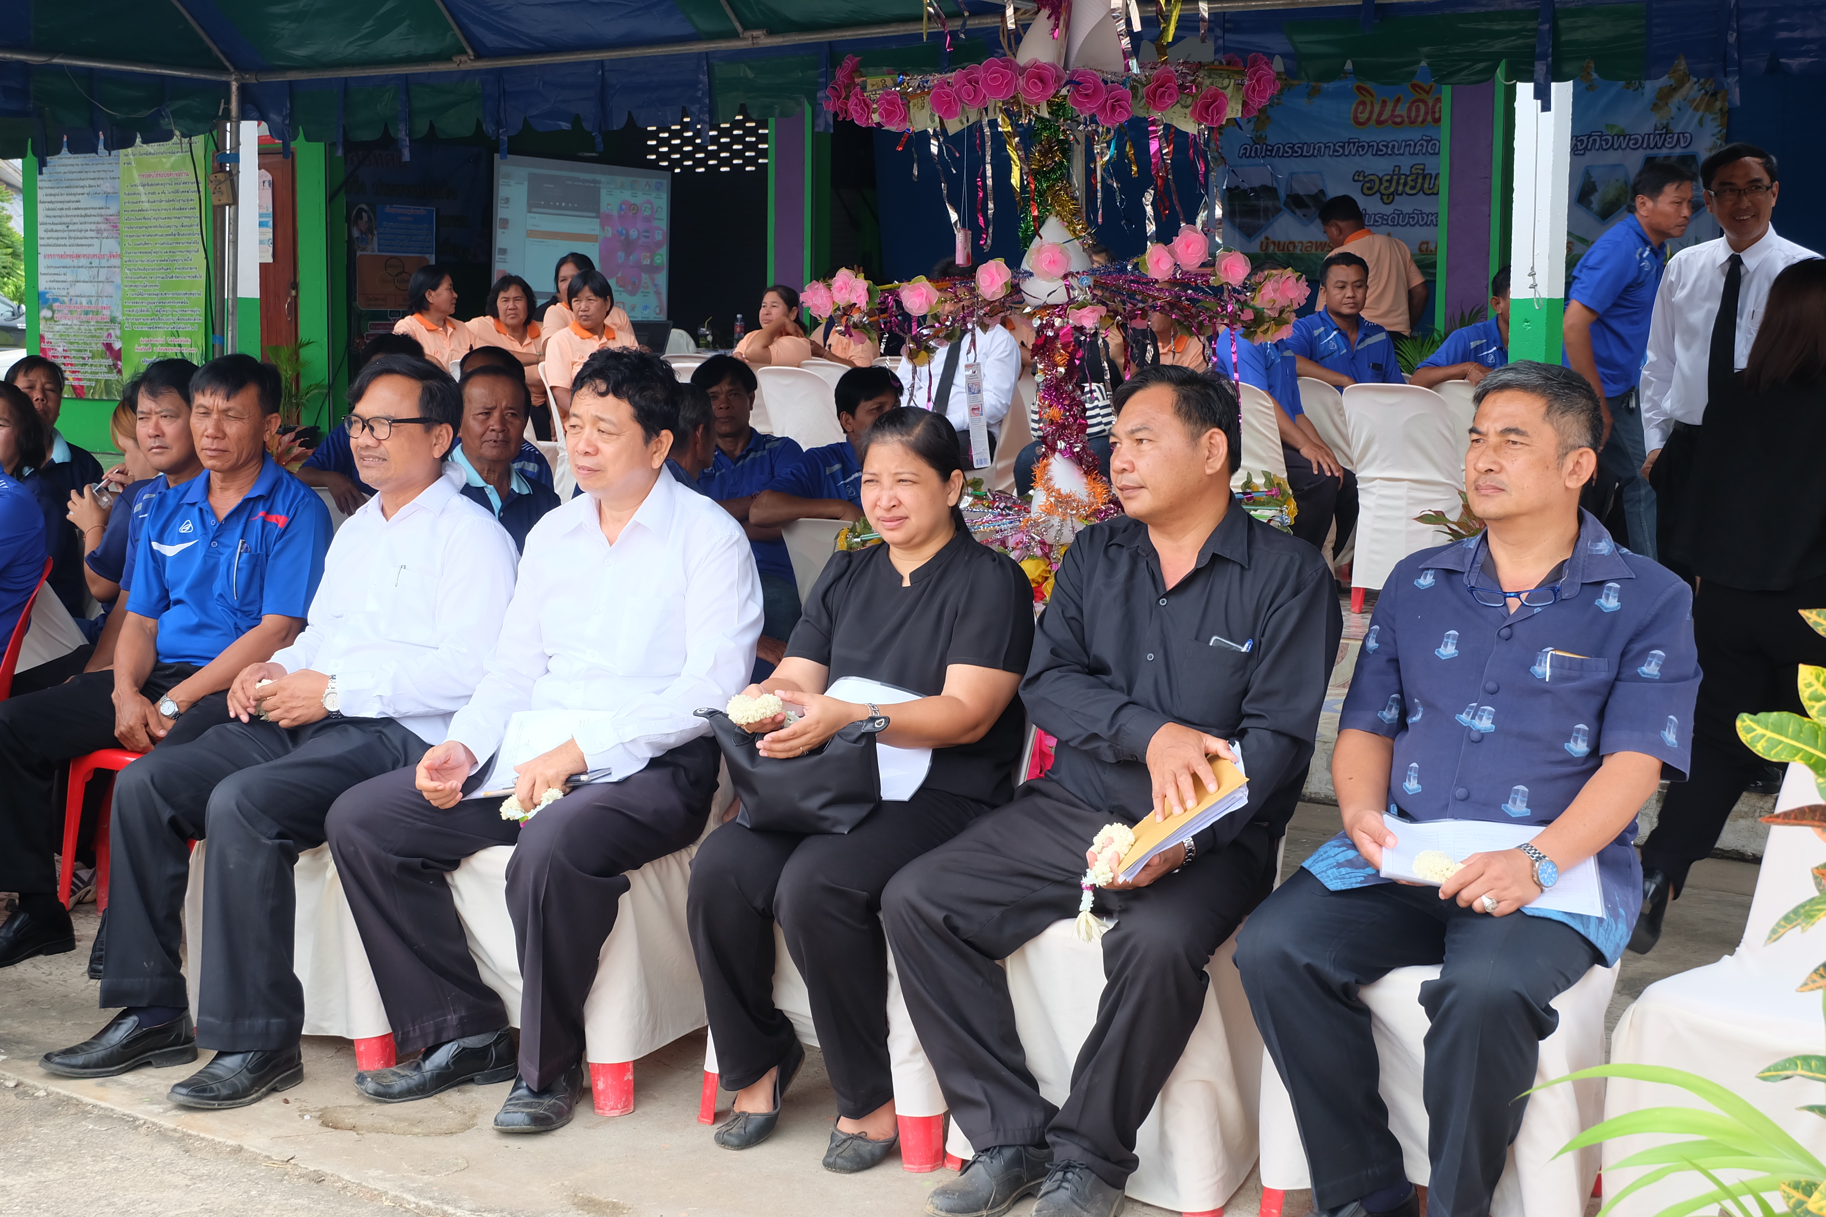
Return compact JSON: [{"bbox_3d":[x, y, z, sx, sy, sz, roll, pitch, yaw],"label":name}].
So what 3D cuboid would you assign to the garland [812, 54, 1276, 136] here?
[{"bbox_3d":[0.288,-1.054,5.100,0.920,0.150,0.820,1,6,0],"label":"garland"}]

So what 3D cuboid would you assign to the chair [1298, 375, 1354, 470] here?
[{"bbox_3d":[1.643,-0.517,10.135,0.440,0.850,0.500,4,6,28],"label":"chair"}]

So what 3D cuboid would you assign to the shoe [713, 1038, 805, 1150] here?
[{"bbox_3d":[-0.245,0.784,4.040,0.083,0.075,0.225,3,28,25],"label":"shoe"}]

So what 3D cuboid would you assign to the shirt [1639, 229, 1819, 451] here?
[{"bbox_3d":[2.094,-0.685,6.350,0.480,0.600,0.280,3,6,21],"label":"shirt"}]

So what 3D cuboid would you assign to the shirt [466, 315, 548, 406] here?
[{"bbox_3d":[-1.761,-1.070,10.900,0.430,0.450,0.300,-1,6,-18],"label":"shirt"}]

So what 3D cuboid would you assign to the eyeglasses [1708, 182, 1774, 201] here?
[{"bbox_3d":[2.086,-1.050,6.250,0.145,0.040,0.135,-6,5,11],"label":"eyeglasses"}]

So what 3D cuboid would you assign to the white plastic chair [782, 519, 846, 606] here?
[{"bbox_3d":[-0.014,0.145,6.840,0.450,0.810,0.500,5,7,37],"label":"white plastic chair"}]

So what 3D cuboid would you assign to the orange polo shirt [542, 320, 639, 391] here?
[{"bbox_3d":[-1.275,-0.841,9.850,0.420,0.570,0.280,-1,6,-18],"label":"orange polo shirt"}]

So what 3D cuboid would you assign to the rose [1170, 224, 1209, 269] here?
[{"bbox_3d":[0.607,-0.793,5.450,0.088,0.090,0.070,0,6,-6],"label":"rose"}]

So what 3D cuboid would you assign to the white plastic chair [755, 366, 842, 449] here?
[{"bbox_3d":[-0.333,-0.635,10.678,0.450,0.810,0.500,6,8,41],"label":"white plastic chair"}]

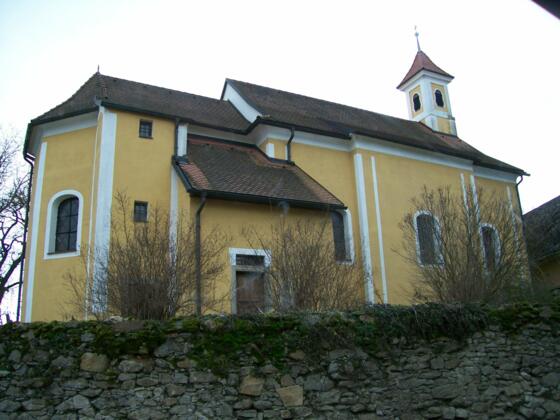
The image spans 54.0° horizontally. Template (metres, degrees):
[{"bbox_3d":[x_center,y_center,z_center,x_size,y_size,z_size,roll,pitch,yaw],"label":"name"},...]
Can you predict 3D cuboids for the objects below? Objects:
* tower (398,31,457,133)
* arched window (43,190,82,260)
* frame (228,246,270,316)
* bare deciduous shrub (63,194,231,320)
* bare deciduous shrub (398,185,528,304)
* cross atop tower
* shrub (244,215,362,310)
[{"bbox_3d":[8.230,-7.167,31.134,2.200,7.064,2.200,7,-18,-29],"label":"tower"},{"bbox_3d":[-7.087,0.458,18.193,1.382,2.320,0.220,-7,-17,15],"label":"arched window"},{"bbox_3d":[-0.897,2.500,17.542,1.505,2.500,0.220,7,-18,-29],"label":"frame"},{"bbox_3d":[-3.175,1.236,13.165,3.694,3.135,3.324,7,-18,-29],"label":"bare deciduous shrub"},{"bbox_3d":[5.510,1.155,16.465,3.705,3.632,3.334,7,-18,-29],"label":"bare deciduous shrub"},{"bbox_3d":[8.050,-9.923,31.888,0.360,1.774,0.120,7,-18,-29],"label":"cross atop tower"},{"bbox_3d":[0.612,1.527,14.165,2.894,2.577,2.605,7,-18,-29],"label":"shrub"}]

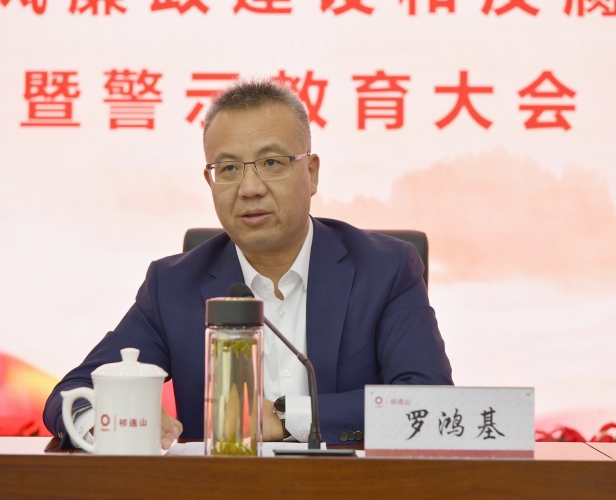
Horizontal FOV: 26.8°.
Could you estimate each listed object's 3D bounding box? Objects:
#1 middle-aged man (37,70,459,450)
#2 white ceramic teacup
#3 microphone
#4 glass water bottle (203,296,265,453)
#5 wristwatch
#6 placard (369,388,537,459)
[{"bbox_3d":[-0.082,0.384,1.970,0.600,1.290,0.620,0,-2,7],"label":"middle-aged man"},{"bbox_3d":[-0.229,0.193,1.530,0.126,0.148,0.091,1,-2,0],"label":"white ceramic teacup"},{"bbox_3d":[-0.022,0.158,1.661,0.150,0.237,0.230,1,-2,-14],"label":"microphone"},{"bbox_3d":[-0.088,0.163,1.531,0.068,0.214,0.068,1,-2,0],"label":"glass water bottle"},{"bbox_3d":[-0.029,0.237,1.819,0.043,0.050,0.060,1,40,0],"label":"wristwatch"},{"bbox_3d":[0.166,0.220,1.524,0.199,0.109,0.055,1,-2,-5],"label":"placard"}]

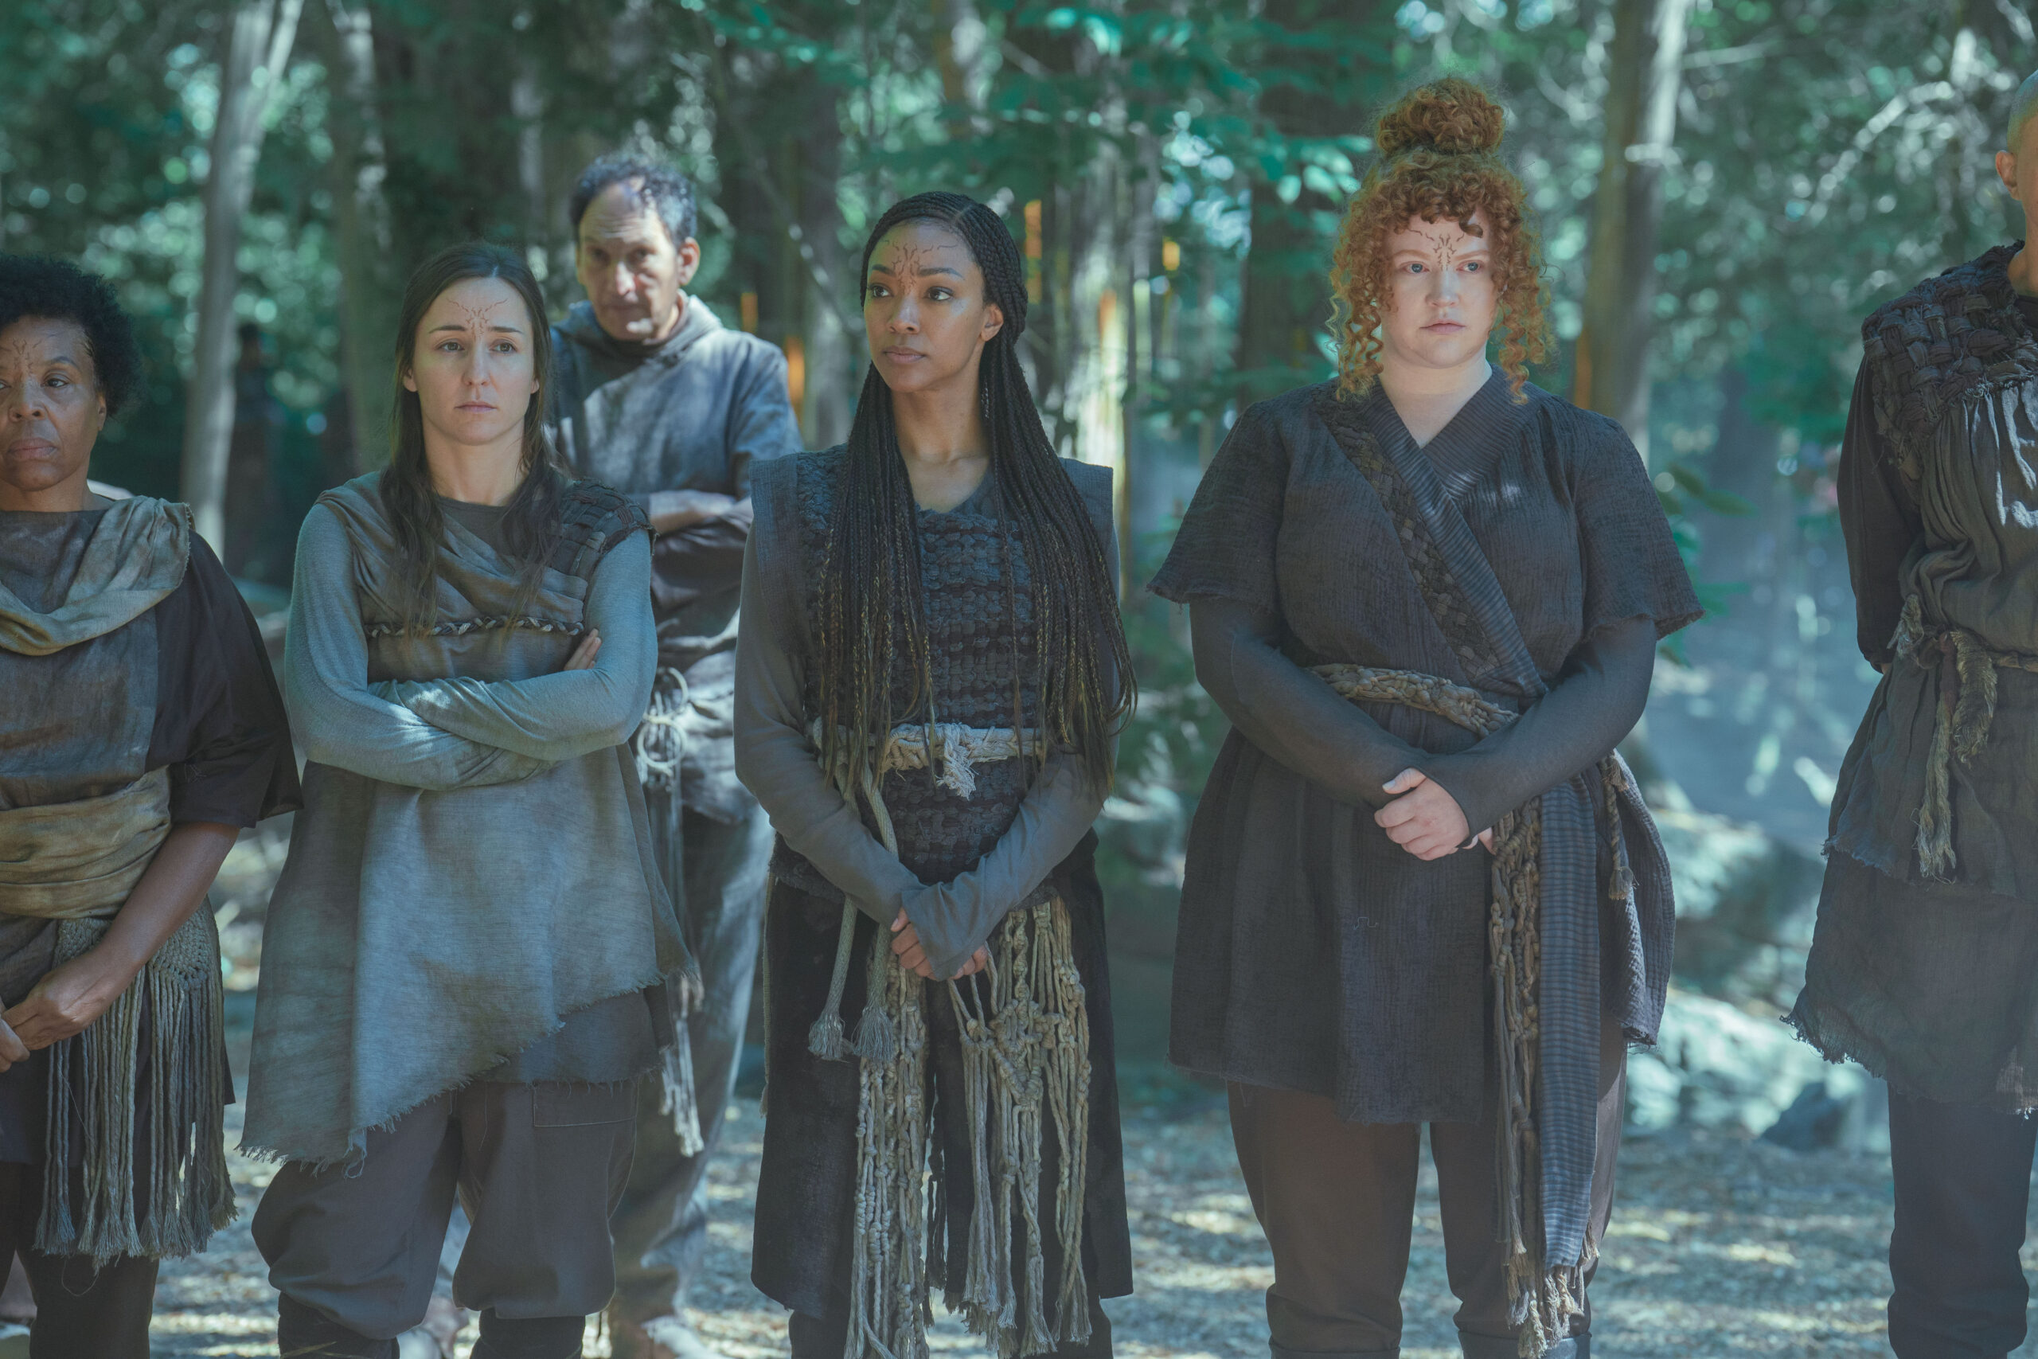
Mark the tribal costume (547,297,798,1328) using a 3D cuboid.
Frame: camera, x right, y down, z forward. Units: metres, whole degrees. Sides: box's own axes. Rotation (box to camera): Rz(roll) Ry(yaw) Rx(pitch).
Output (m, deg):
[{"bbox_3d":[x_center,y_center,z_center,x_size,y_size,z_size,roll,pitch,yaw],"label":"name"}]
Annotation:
[{"bbox_3d":[-0.530,0.185,10.350,0.460,1.430,0.360,1,4,10],"label":"tribal costume"}]

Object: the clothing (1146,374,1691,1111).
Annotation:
[{"bbox_3d":[0.450,0.081,8.250,0.600,0.830,0.420,0,4,-2],"label":"clothing"}]

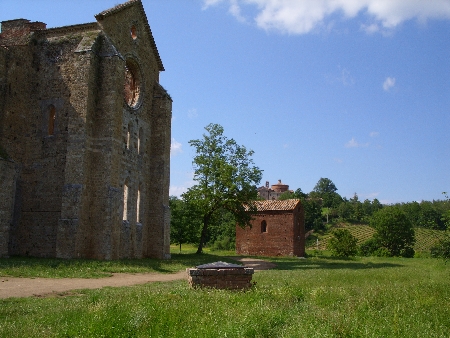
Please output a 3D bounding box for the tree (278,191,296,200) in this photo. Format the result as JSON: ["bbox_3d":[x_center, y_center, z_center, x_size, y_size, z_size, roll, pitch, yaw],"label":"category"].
[{"bbox_3d":[42.990,19.935,340.002,13.757,10.359,13.069,-1,-9,7],"label":"tree"}]

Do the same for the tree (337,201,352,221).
[{"bbox_3d":[49.560,17.403,205.003,6.636,8.703,6.636,-2,-9,13],"label":"tree"}]

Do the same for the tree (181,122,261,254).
[{"bbox_3d":[-0.151,1.807,50.023,7.890,13.397,7.495,0,-9,0],"label":"tree"}]

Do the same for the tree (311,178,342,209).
[{"bbox_3d":[57.496,14.680,280.008,18.127,18.783,18.127,-1,-9,12],"label":"tree"}]

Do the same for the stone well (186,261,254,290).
[{"bbox_3d":[-0.183,3.615,16.967,2.100,0.900,1.700,2,-9,-9],"label":"stone well"}]

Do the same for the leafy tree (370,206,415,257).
[{"bbox_3d":[17.282,6.454,51.003,4.540,5.173,4.313,-3,-10,18],"label":"leafy tree"}]

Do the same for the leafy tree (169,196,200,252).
[{"bbox_3d":[-4.784,6.176,55.004,4.117,6.254,4.117,1,-9,-5],"label":"leafy tree"}]

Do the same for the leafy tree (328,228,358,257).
[{"bbox_3d":[11.267,7.007,47.001,2.853,2.682,2.710,-2,-9,13],"label":"leafy tree"}]

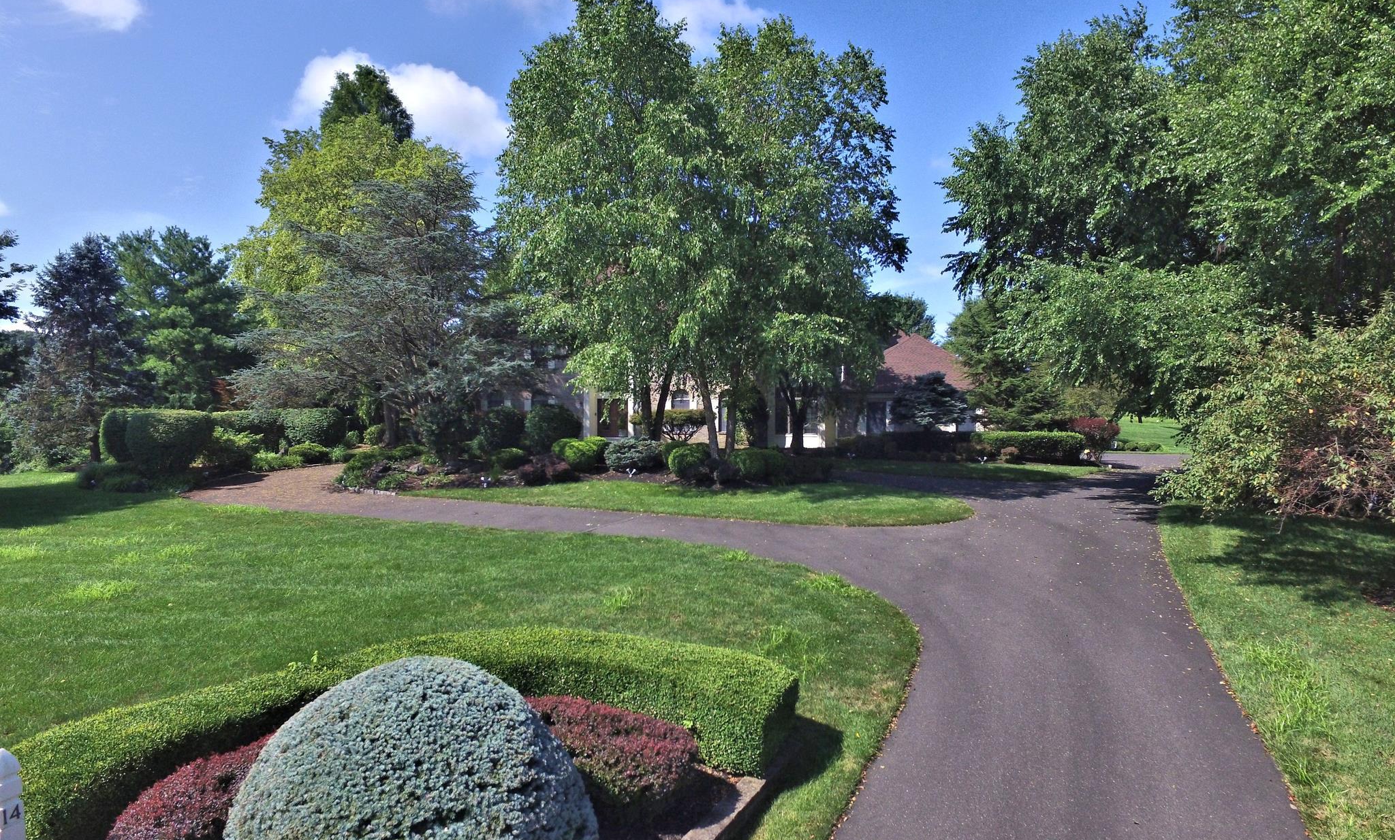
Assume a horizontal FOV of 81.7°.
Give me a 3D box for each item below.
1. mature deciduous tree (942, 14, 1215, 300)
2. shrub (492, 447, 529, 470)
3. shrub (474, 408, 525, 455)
[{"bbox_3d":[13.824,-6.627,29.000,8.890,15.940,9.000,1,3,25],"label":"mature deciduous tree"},{"bbox_3d":[-7.053,1.485,30.500,1.444,0.949,1.400,0,2,0],"label":"shrub"},{"bbox_3d":[-9.224,0.488,38.000,2.364,2.261,2.300,0,2,0],"label":"shrub"}]

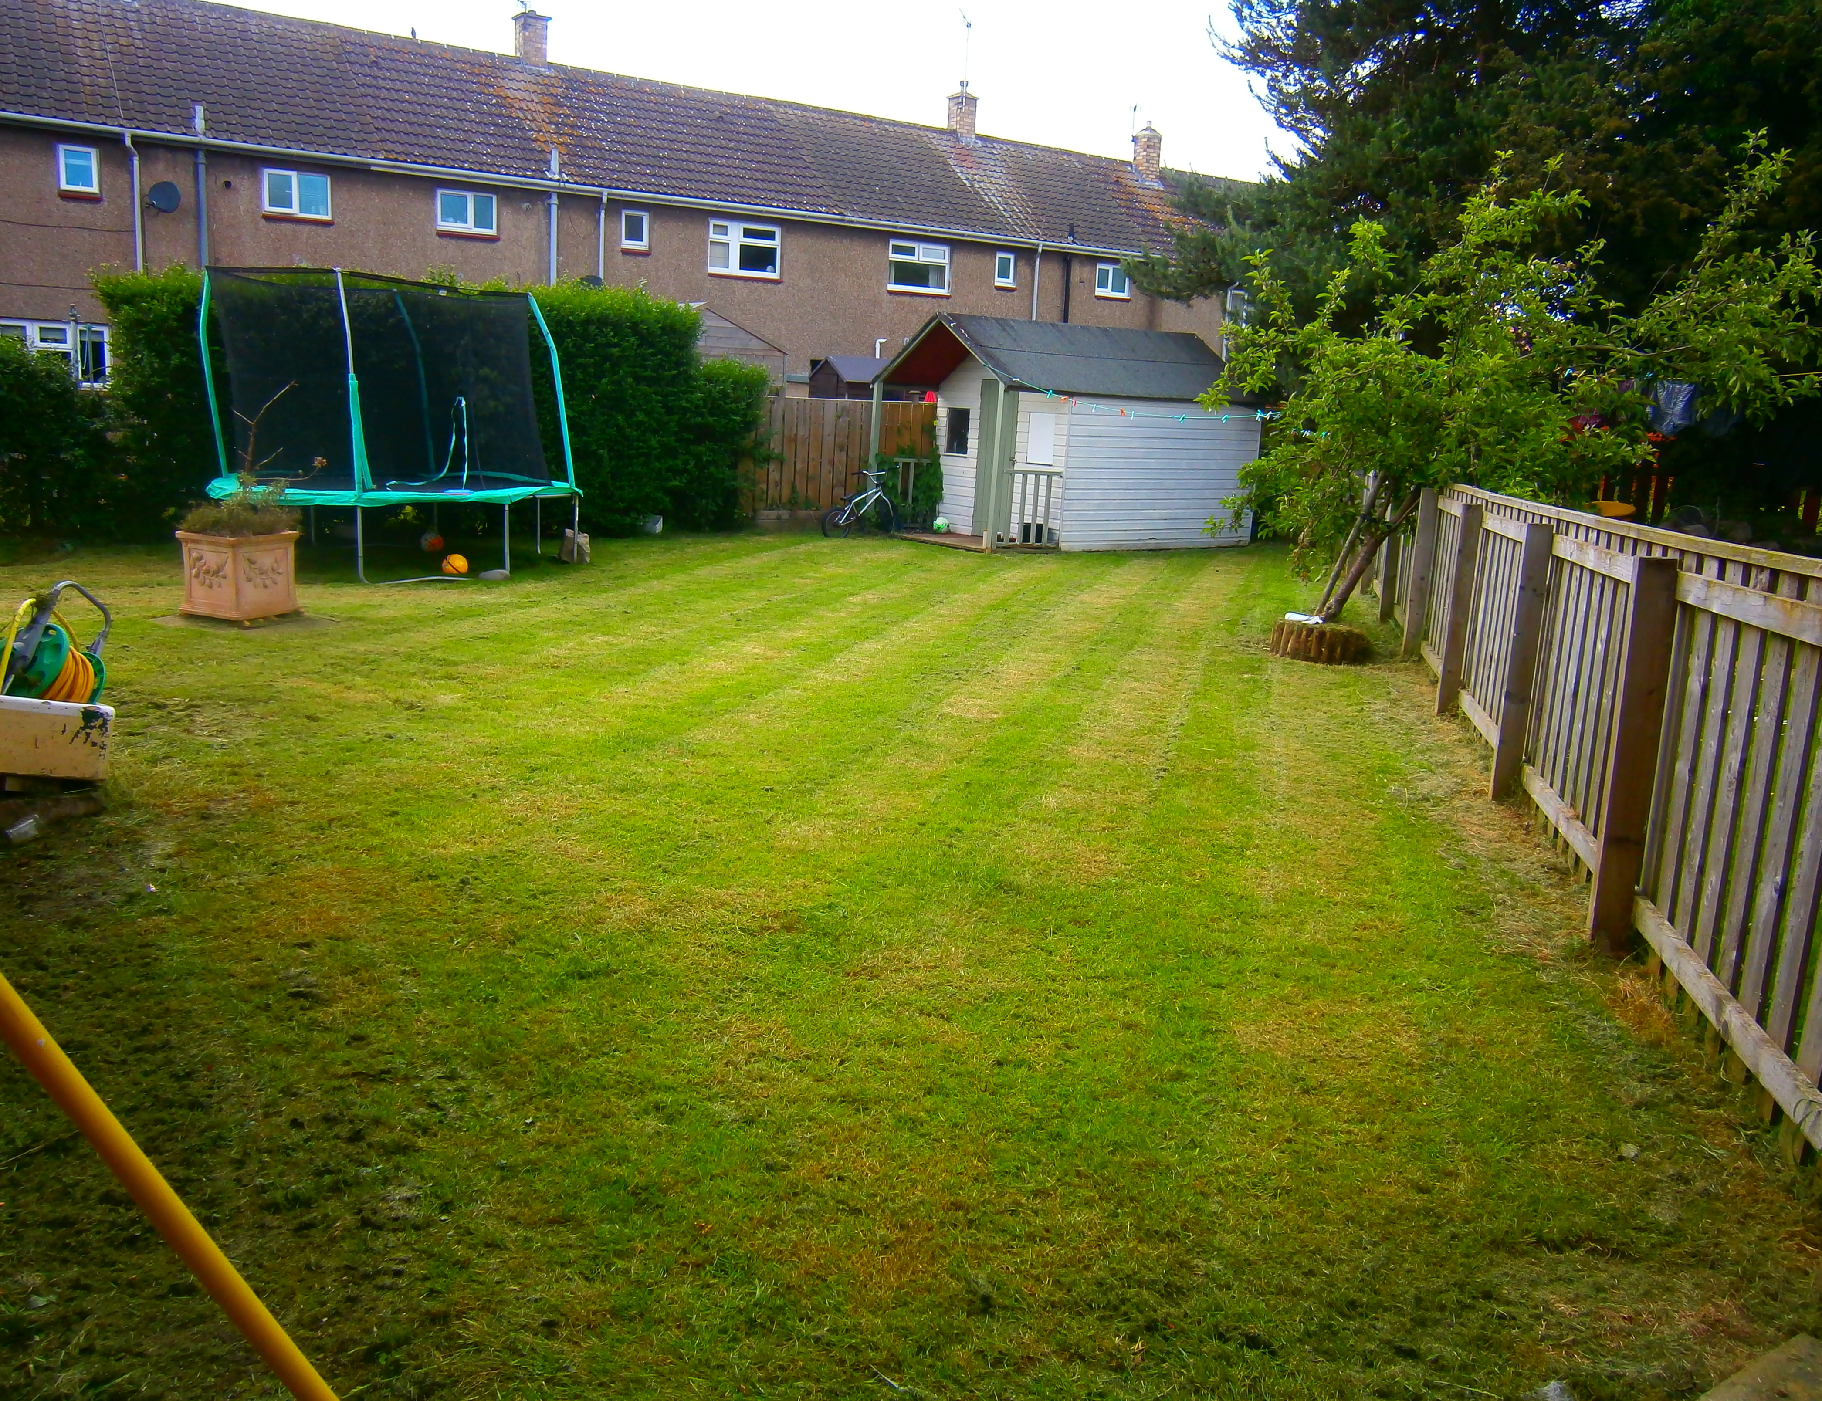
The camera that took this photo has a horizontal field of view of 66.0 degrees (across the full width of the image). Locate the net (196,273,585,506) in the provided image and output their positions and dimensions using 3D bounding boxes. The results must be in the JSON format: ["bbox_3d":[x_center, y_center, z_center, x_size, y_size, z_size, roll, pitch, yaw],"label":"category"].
[{"bbox_3d":[-4.657,-2.850,12.629,3.100,1.900,3.100,0,10,-20],"label":"net"}]

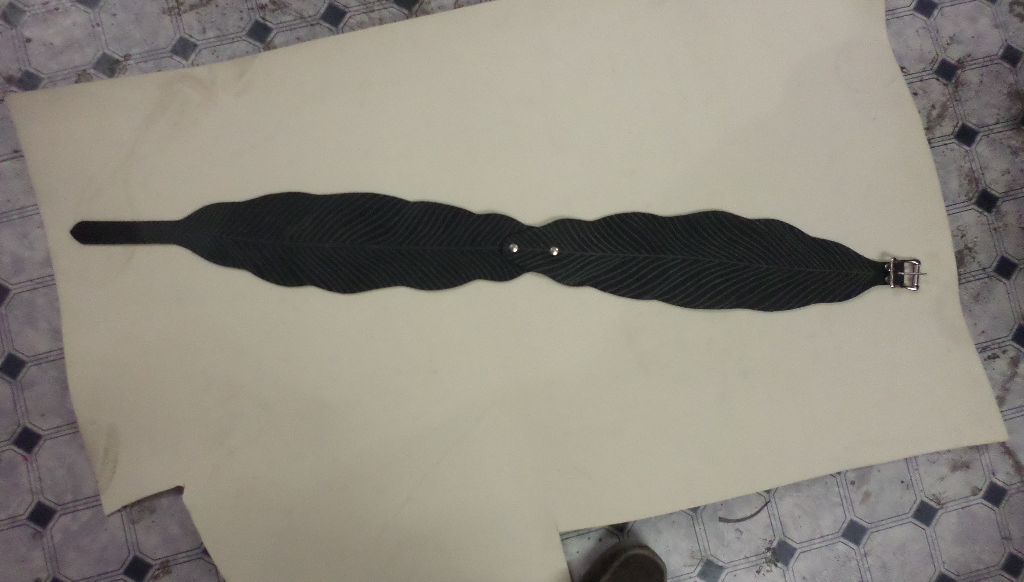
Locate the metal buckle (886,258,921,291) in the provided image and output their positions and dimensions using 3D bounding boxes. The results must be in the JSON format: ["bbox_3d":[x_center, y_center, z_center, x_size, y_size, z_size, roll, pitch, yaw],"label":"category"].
[{"bbox_3d":[0.543,-0.023,1.020,0.049,0.013,0.044,4,85,-3],"label":"metal buckle"}]

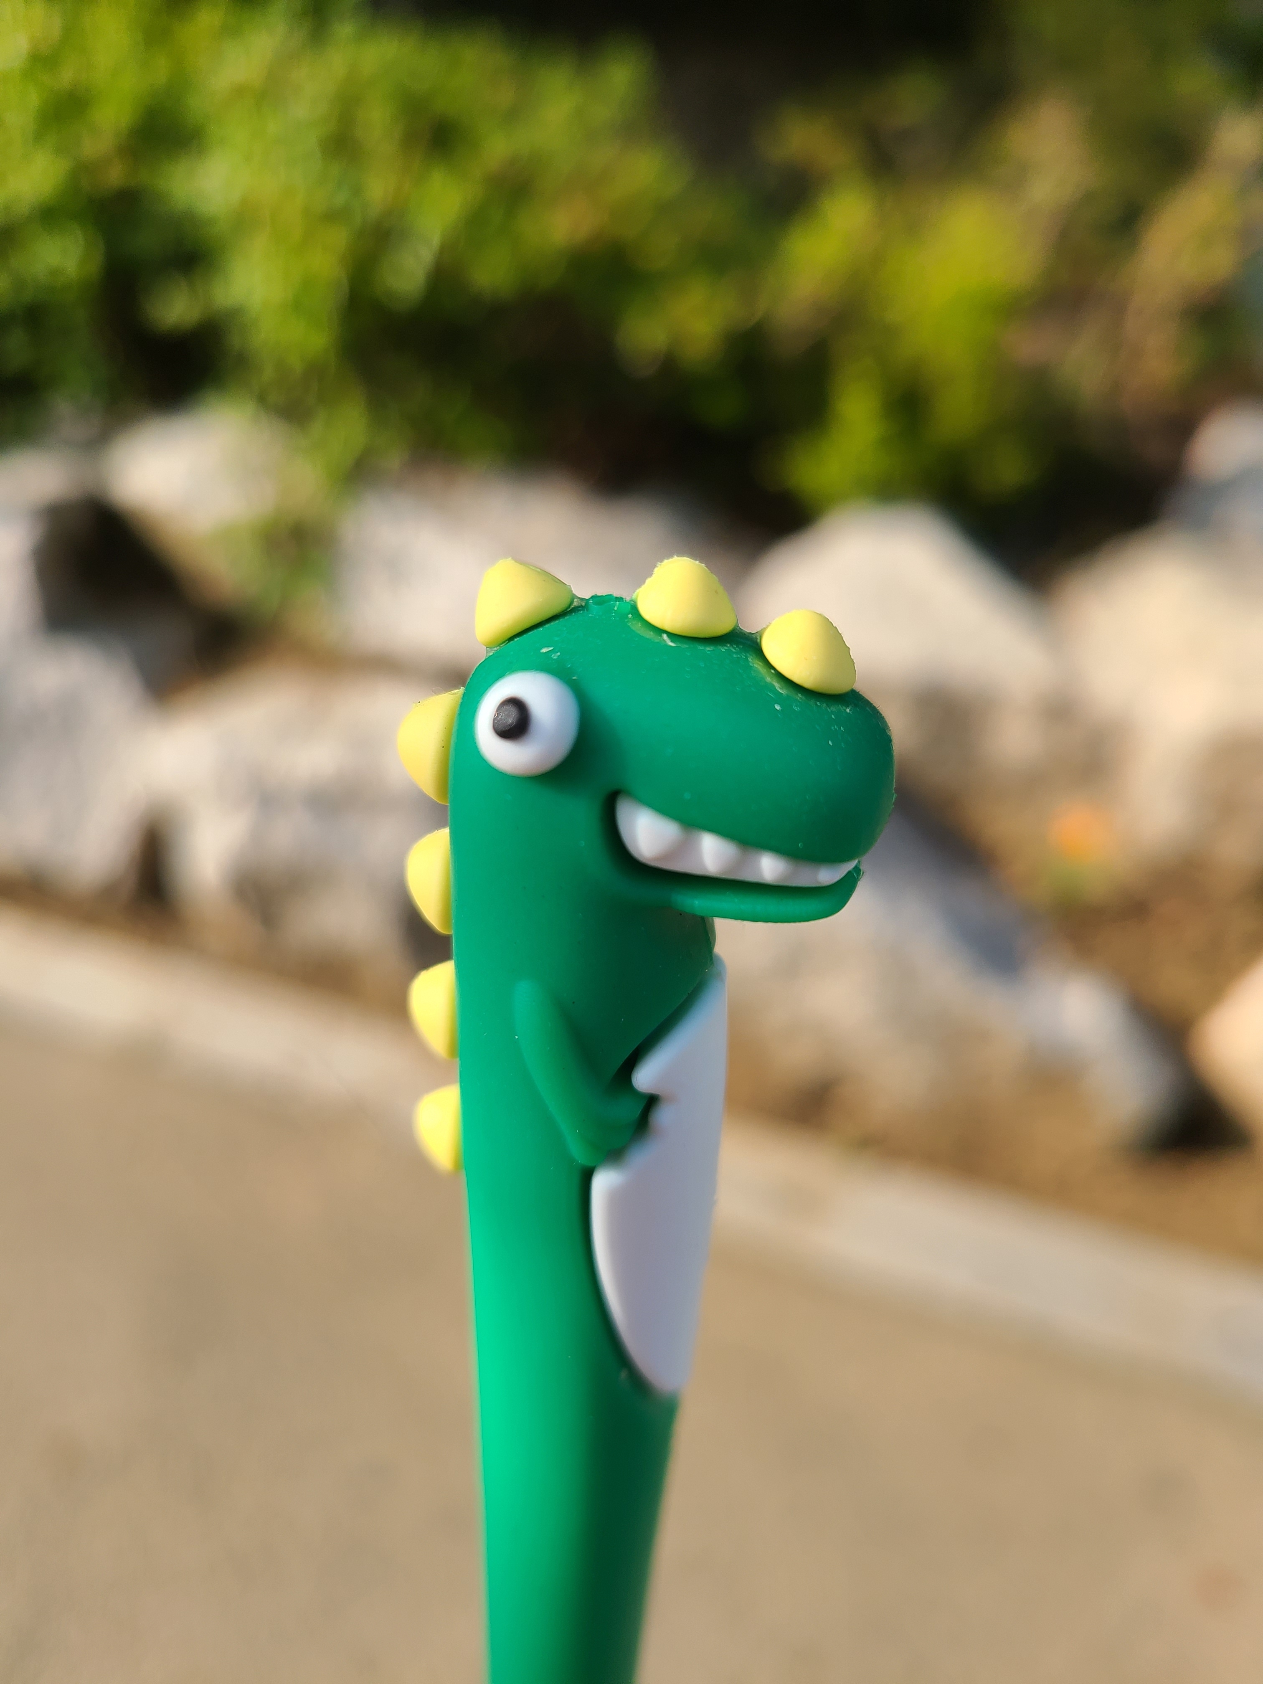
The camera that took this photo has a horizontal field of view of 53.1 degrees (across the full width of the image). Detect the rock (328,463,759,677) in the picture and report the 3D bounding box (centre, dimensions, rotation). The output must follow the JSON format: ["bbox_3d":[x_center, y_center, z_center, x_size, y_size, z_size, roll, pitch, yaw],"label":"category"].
[{"bbox_3d":[-0.169,-0.534,2.500,0.825,0.382,0.450,6,26,14],"label":"rock"}]

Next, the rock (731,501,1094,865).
[{"bbox_3d":[0.468,-0.299,2.150,0.555,0.513,0.420,6,26,14],"label":"rock"}]

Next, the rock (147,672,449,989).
[{"bbox_3d":[-0.533,-0.037,2.100,0.466,0.478,0.380,6,26,14],"label":"rock"}]

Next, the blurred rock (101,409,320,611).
[{"bbox_3d":[-0.873,-0.708,2.650,0.379,0.366,0.360,6,26,14],"label":"blurred rock"}]

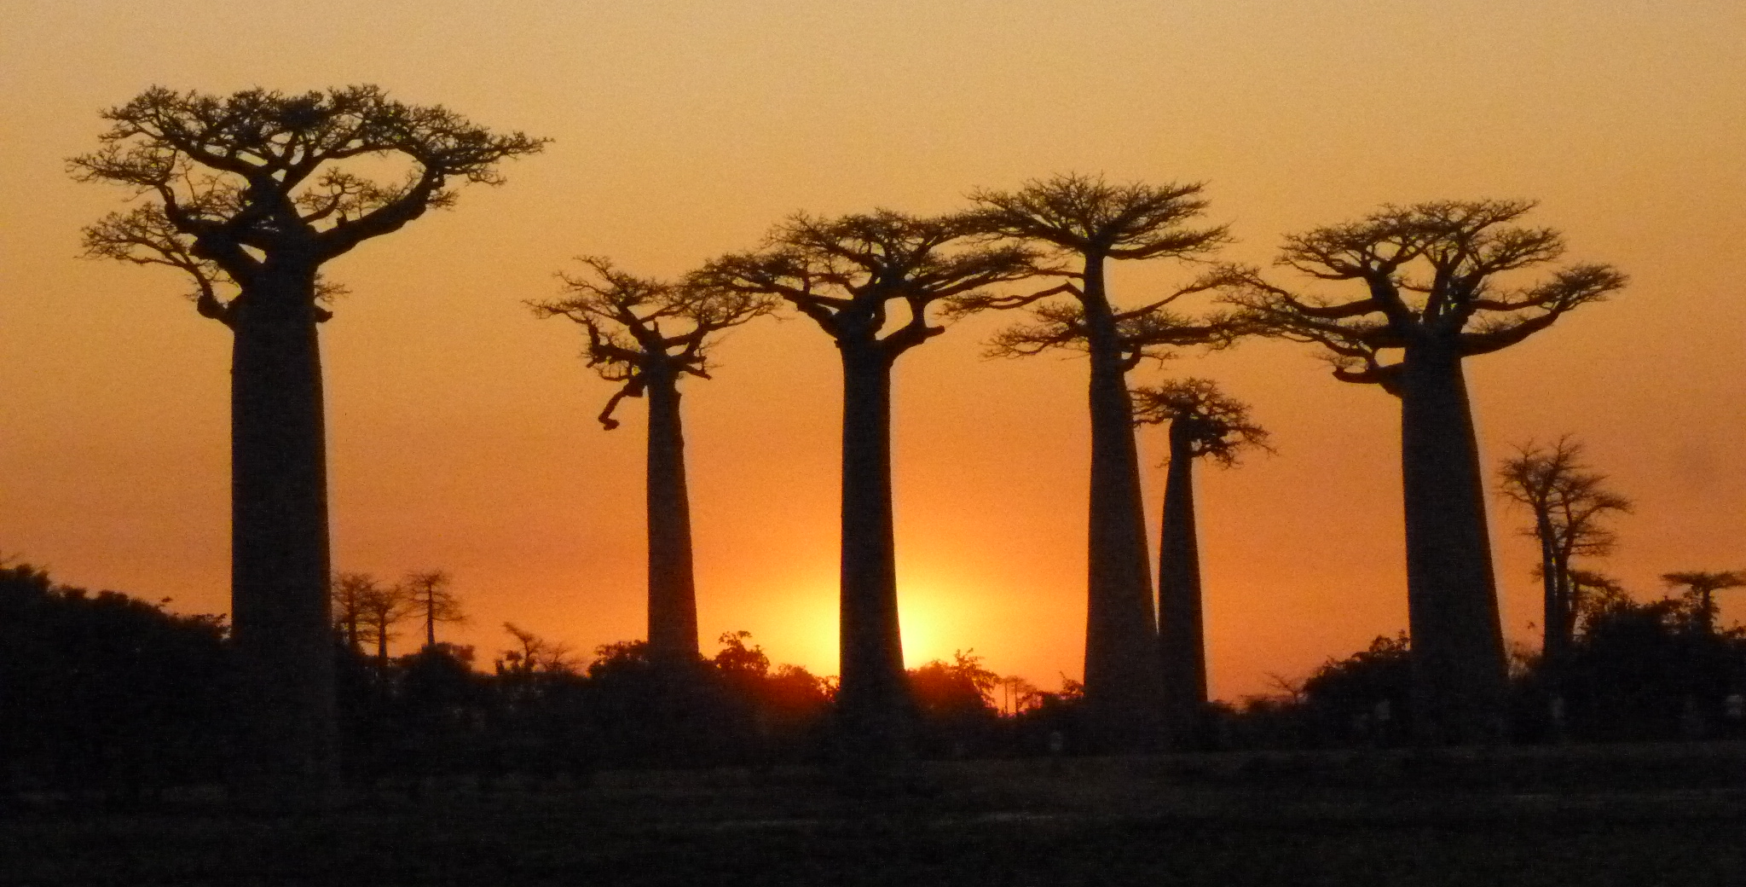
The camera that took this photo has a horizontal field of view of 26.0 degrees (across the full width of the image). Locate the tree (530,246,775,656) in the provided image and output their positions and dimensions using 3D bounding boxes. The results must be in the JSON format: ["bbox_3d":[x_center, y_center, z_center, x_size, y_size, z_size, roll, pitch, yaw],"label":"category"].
[{"bbox_3d":[-7.582,2.116,129.000,7.896,16.838,7.659,-2,-4,0],"label":"tree"}]

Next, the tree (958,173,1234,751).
[{"bbox_3d":[7.016,0.622,119.000,8.408,18.279,8.155,-2,-4,0],"label":"tree"}]

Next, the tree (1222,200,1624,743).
[{"bbox_3d":[17.896,0.954,123.000,12.734,17.741,12.352,-2,-4,0],"label":"tree"}]

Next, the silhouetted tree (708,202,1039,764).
[{"bbox_3d":[-0.195,1.538,108.000,9.255,16.278,8.977,-2,-4,0],"label":"silhouetted tree"}]

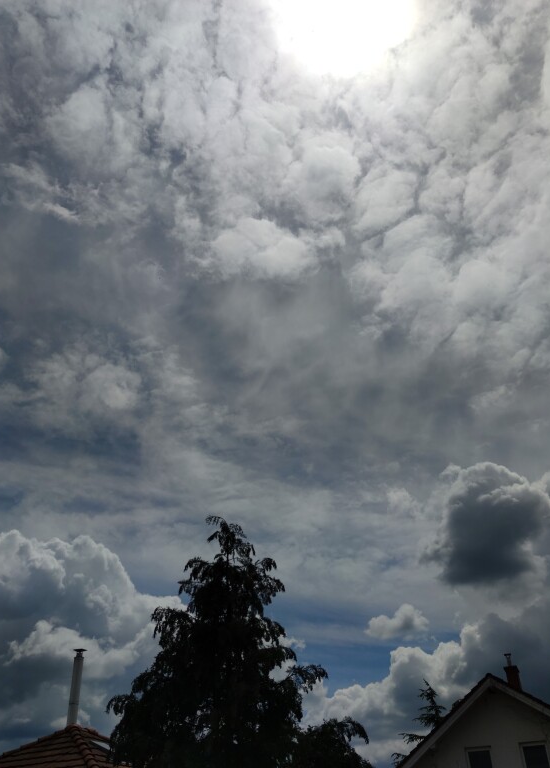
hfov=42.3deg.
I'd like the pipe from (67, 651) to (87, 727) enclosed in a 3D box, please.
[{"bbox_3d":[-4.869,7.439,17.404,0.310,1.809,0.310,-13,-35,15],"label":"pipe"}]

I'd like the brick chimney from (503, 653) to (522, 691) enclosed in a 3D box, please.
[{"bbox_3d":[9.269,11.381,27.825,0.560,1.579,0.560,-13,-35,15],"label":"brick chimney"}]

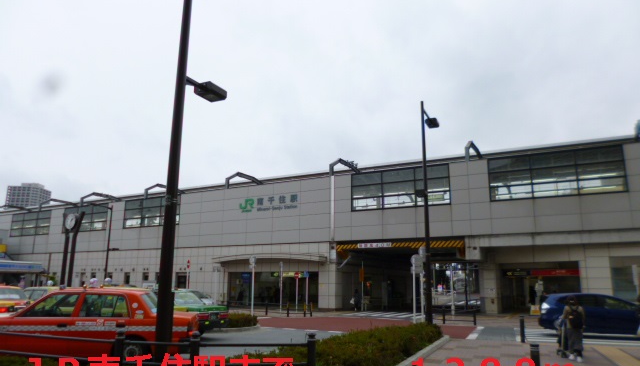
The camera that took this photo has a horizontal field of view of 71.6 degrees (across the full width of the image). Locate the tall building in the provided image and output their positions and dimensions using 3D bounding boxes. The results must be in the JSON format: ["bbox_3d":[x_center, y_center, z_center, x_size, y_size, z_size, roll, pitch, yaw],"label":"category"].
[{"bbox_3d":[-304.771,51.831,454.502,30.000,104.261,24.000,-3,-14,14],"label":"tall building"}]

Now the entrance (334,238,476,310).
[{"bbox_3d":[6.115,6.734,32.391,10.023,5.068,2.500,-5,-14,24],"label":"entrance"}]

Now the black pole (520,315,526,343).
[{"bbox_3d":[6.319,4.584,13.882,0.140,0.800,0.140,1,-13,0],"label":"black pole"}]

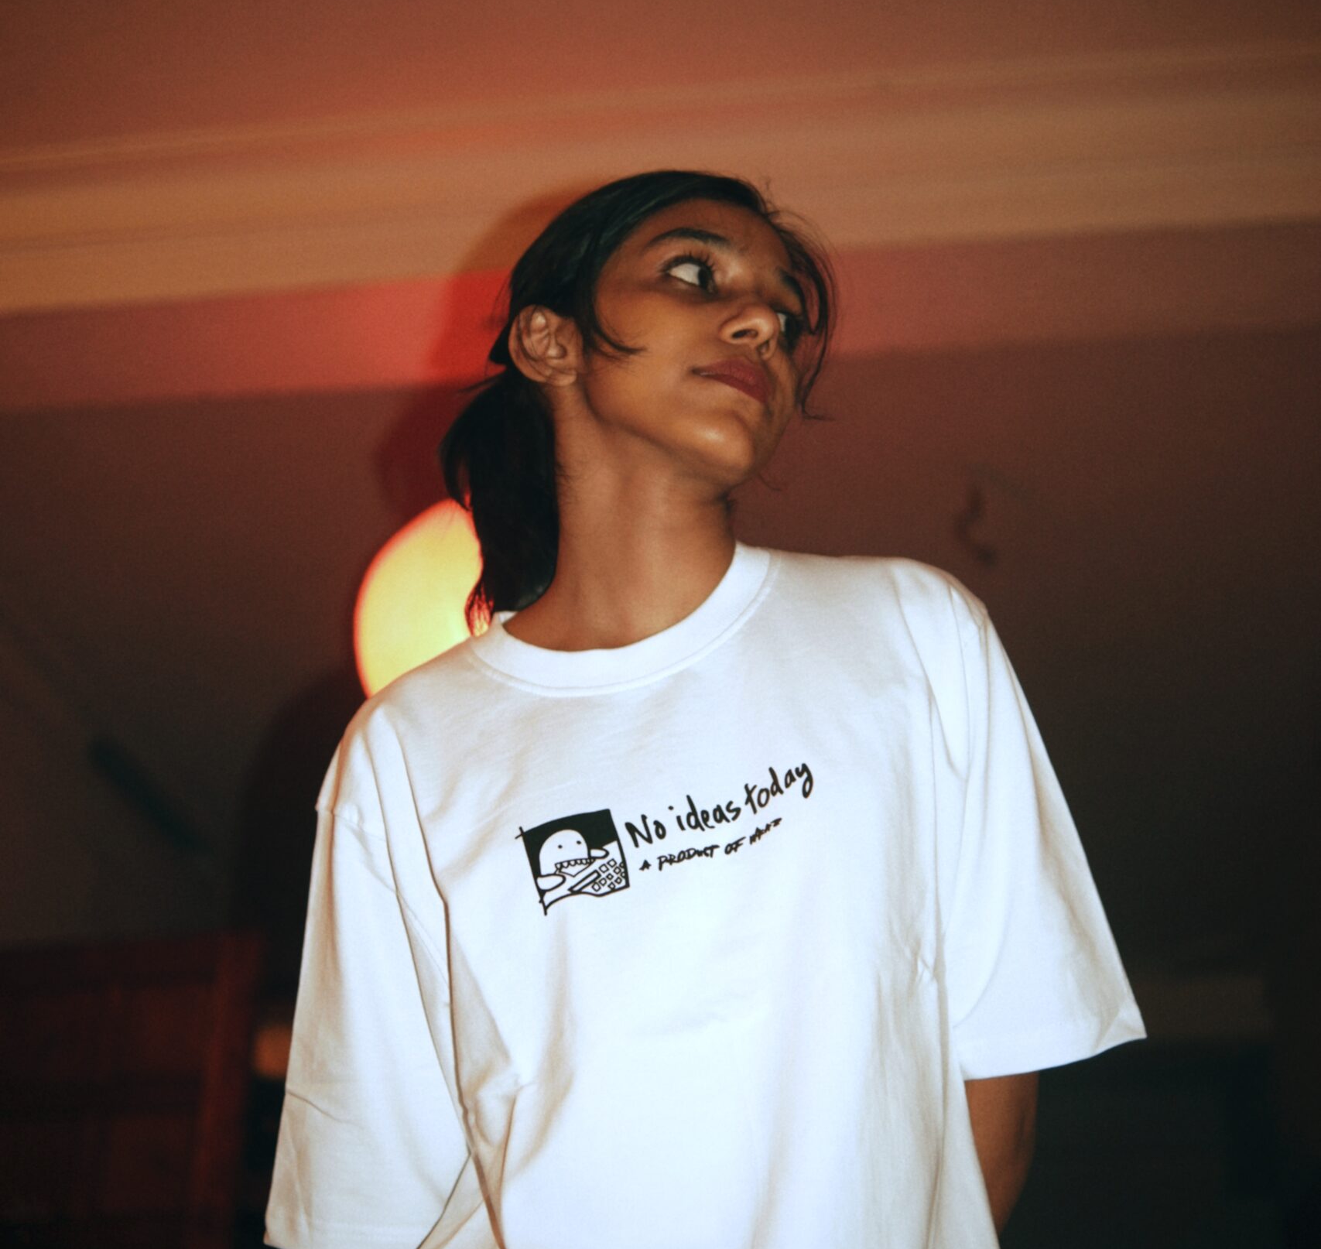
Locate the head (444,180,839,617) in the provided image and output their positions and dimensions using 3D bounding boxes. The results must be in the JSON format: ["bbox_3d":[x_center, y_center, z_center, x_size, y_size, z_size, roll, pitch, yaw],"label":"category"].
[{"bbox_3d":[0.000,-0.158,1.191,0.167,0.272,0.243,21,-28,-28],"label":"head"}]

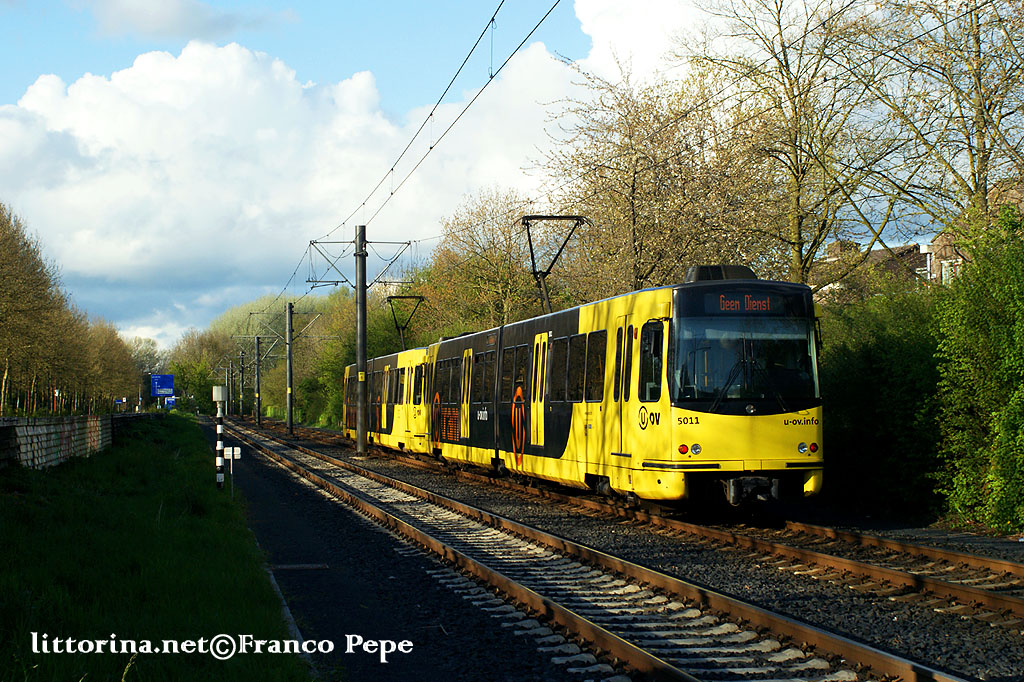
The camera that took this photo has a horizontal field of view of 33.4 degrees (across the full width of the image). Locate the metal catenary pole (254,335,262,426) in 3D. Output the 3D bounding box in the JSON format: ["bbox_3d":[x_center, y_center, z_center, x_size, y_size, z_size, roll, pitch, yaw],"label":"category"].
[{"bbox_3d":[-22.023,3.501,147.979,0.330,7.649,0.330,0,-2,-11],"label":"metal catenary pole"}]

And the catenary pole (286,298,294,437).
[{"bbox_3d":[-12.938,1.616,99.513,0.330,7.642,0.330,0,-2,-11],"label":"catenary pole"}]

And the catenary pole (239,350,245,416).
[{"bbox_3d":[-30.211,4.984,190.957,0.330,7.553,0.330,0,-2,-11],"label":"catenary pole"}]

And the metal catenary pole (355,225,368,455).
[{"bbox_3d":[-5.073,-0.063,57.543,0.330,7.669,0.330,0,-2,-11],"label":"metal catenary pole"}]

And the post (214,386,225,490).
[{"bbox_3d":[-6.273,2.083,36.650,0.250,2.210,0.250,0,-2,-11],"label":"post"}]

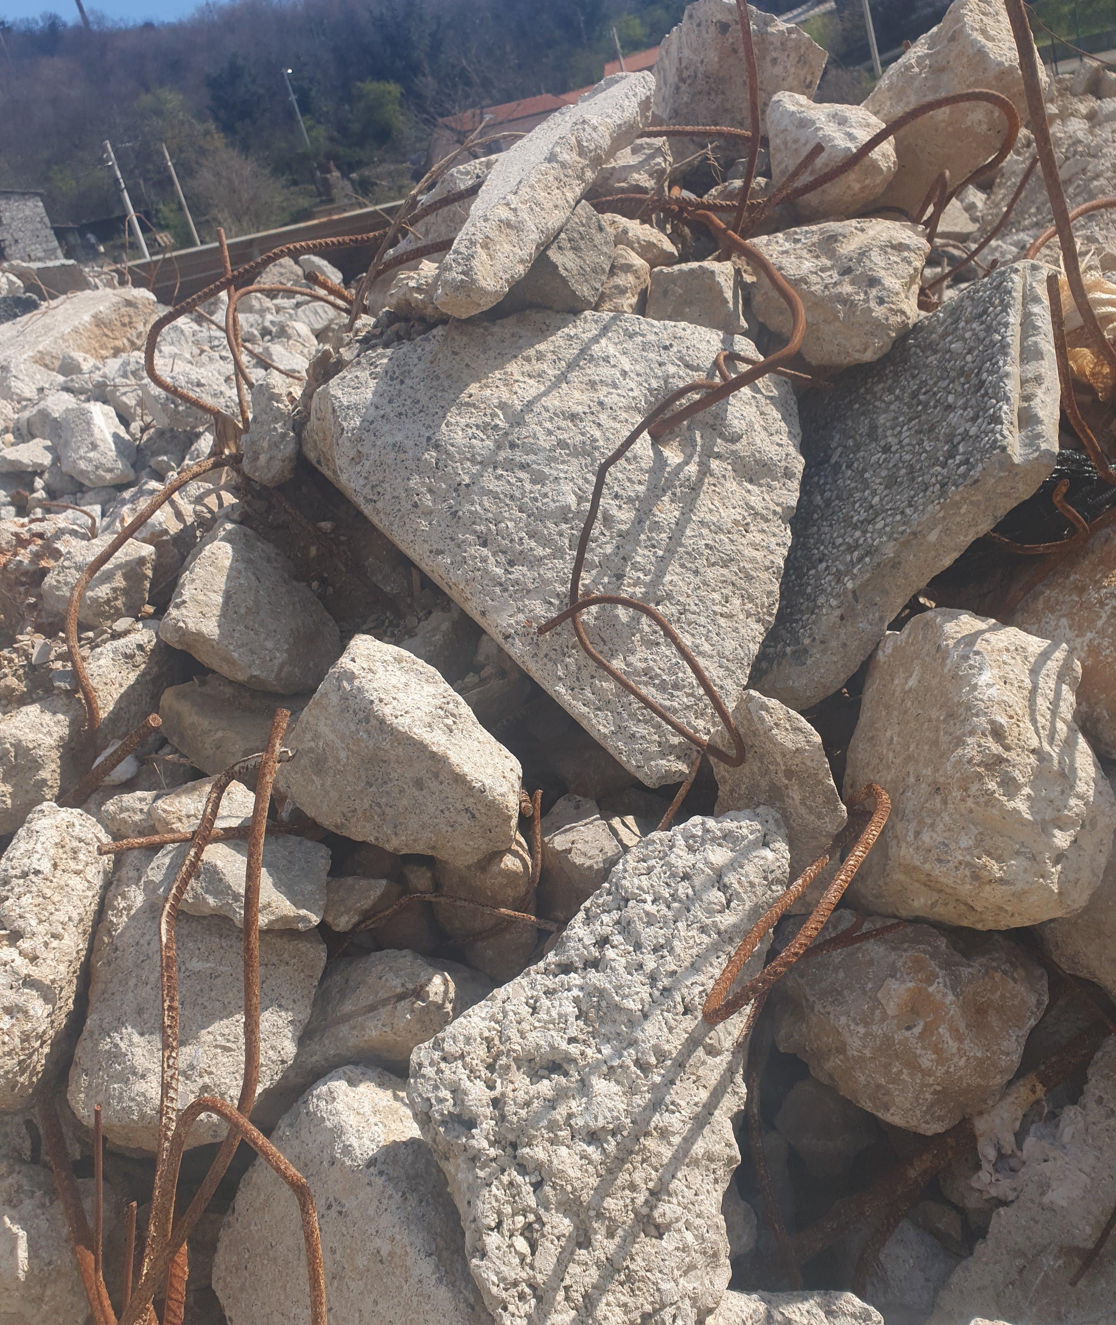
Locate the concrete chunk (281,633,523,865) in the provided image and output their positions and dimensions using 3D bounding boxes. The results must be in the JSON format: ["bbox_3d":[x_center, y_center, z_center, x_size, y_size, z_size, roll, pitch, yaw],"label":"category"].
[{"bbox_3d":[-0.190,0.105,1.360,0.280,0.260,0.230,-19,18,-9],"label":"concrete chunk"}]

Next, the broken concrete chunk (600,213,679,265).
[{"bbox_3d":[0.126,-0.679,1.800,0.125,0.100,0.120,-13,18,9],"label":"broken concrete chunk"}]

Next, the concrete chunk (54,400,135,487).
[{"bbox_3d":[-1.244,-0.588,3.000,0.215,0.215,0.200,-22,18,-17],"label":"concrete chunk"}]

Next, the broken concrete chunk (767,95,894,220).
[{"bbox_3d":[0.476,-0.881,1.950,0.215,0.220,0.200,-10,18,18],"label":"broken concrete chunk"}]

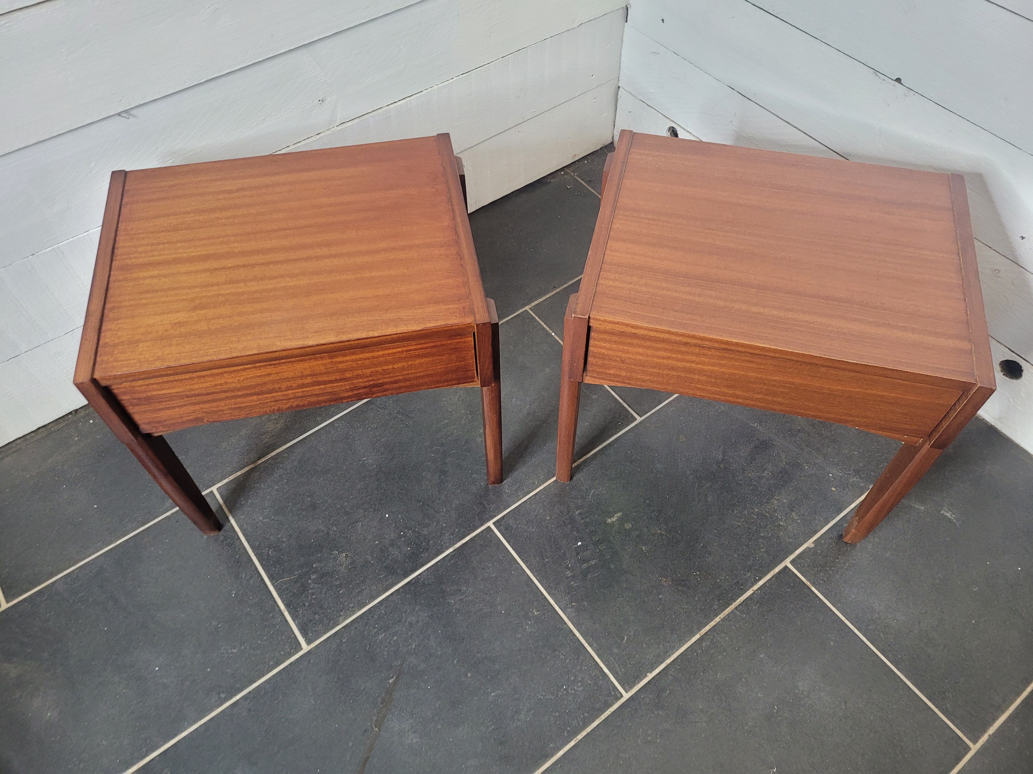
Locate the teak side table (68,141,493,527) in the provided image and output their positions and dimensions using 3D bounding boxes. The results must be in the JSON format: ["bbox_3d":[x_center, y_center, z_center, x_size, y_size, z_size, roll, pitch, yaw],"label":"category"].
[{"bbox_3d":[-0.276,-0.061,1.097,0.460,0.392,0.348,-8,55,-5],"label":"teak side table"}]

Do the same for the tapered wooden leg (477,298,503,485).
[{"bbox_3d":[-0.036,0.032,1.028,0.025,0.388,0.042,-8,55,-5],"label":"tapered wooden leg"}]

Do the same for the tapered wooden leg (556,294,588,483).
[{"bbox_3d":[0.072,0.025,1.031,0.025,0.388,0.042,11,55,9],"label":"tapered wooden leg"}]

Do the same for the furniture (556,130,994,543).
[{"bbox_3d":[0.320,-0.058,1.083,0.460,0.392,0.348,11,55,9],"label":"furniture"}]

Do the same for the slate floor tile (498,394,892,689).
[{"bbox_3d":[0.292,0.156,1.177,0.598,0.010,0.299,-31,60,-20],"label":"slate floor tile"}]

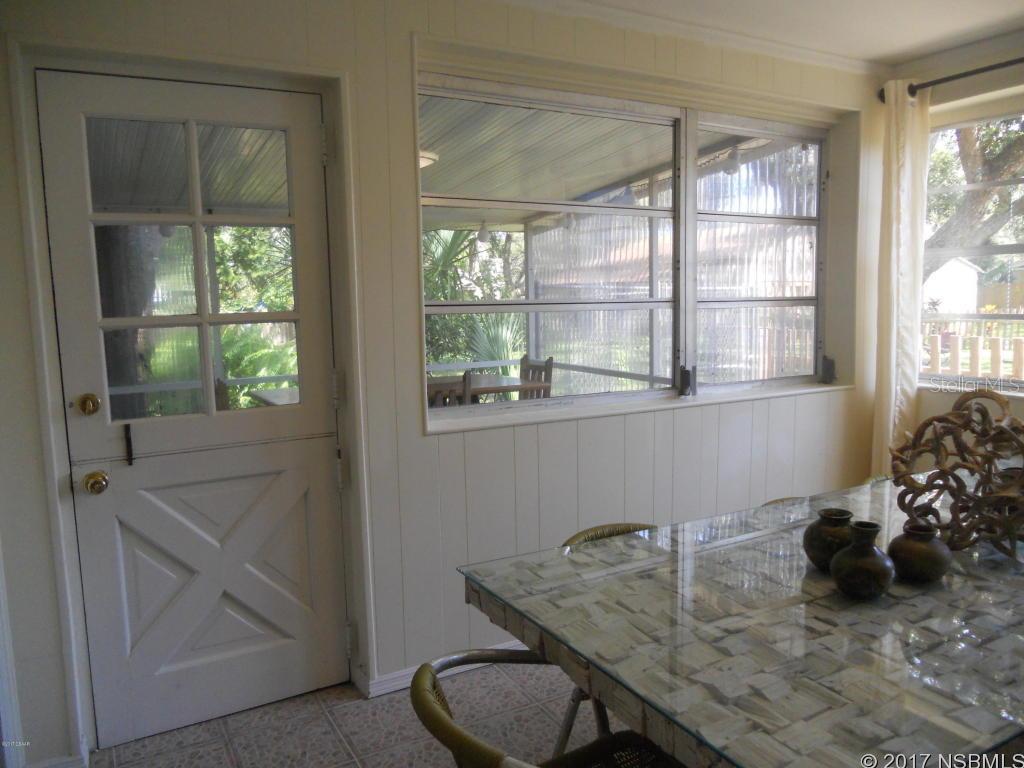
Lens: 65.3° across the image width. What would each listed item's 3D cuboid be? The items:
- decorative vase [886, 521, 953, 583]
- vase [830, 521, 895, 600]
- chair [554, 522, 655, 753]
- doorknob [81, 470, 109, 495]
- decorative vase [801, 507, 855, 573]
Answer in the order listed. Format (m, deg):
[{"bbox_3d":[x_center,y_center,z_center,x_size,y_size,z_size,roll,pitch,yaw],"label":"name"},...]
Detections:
[{"bbox_3d":[0.893,0.364,1.753,0.122,0.122,0.122,-5,8,-29],"label":"decorative vase"},{"bbox_3d":[0.736,0.366,1.668,0.125,0.146,0.125,-5,8,-29],"label":"vase"},{"bbox_3d":[0.415,0.785,2.240,0.530,0.700,0.560,-5,8,-29],"label":"chair"},{"bbox_3d":[-1.238,0.293,2.374,0.065,0.065,0.065,-5,8,-29],"label":"doorknob"},{"bbox_3d":[0.736,0.357,1.819,0.134,0.128,0.134,-5,8,-29],"label":"decorative vase"}]

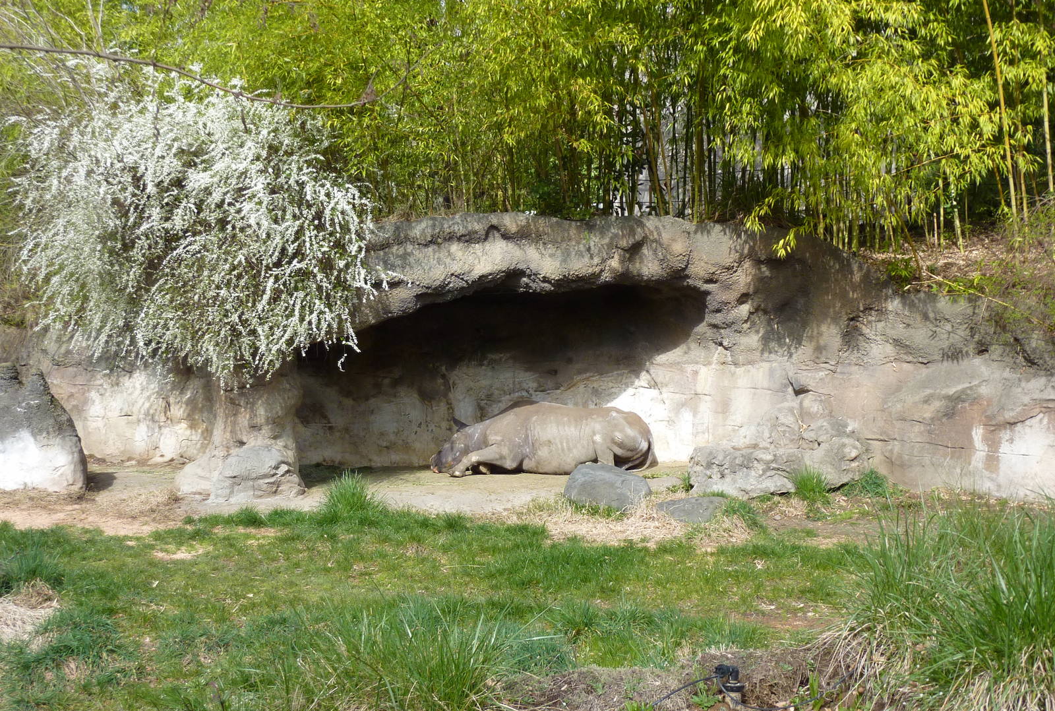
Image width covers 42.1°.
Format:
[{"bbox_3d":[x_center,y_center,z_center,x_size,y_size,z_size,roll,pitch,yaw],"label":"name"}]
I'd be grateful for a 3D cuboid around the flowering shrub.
[{"bbox_3d":[-3.783,-1.495,15.600,4.100,3.550,3.000,0,1,-6],"label":"flowering shrub"}]

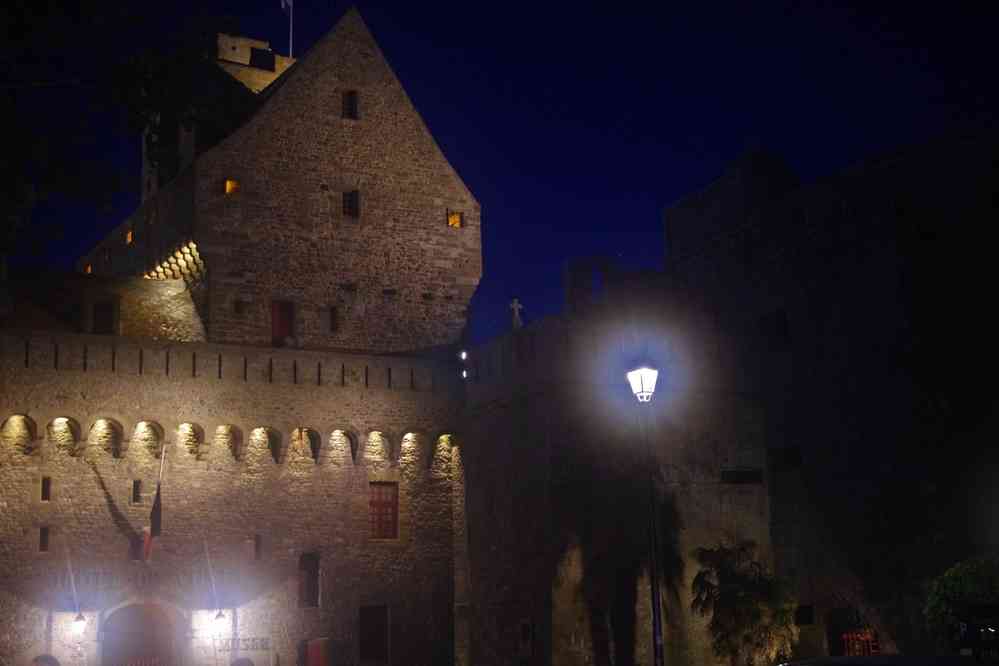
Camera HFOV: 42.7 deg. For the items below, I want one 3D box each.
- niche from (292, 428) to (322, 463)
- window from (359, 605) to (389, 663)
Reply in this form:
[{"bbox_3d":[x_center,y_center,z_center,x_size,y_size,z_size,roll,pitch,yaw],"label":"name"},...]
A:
[{"bbox_3d":[-6.853,3.999,45.325,0.959,1.154,0.500,5,-16,-26],"label":"niche"},{"bbox_3d":[-4.282,10.201,43.362,0.973,1.891,0.250,5,-15,-24],"label":"window"}]

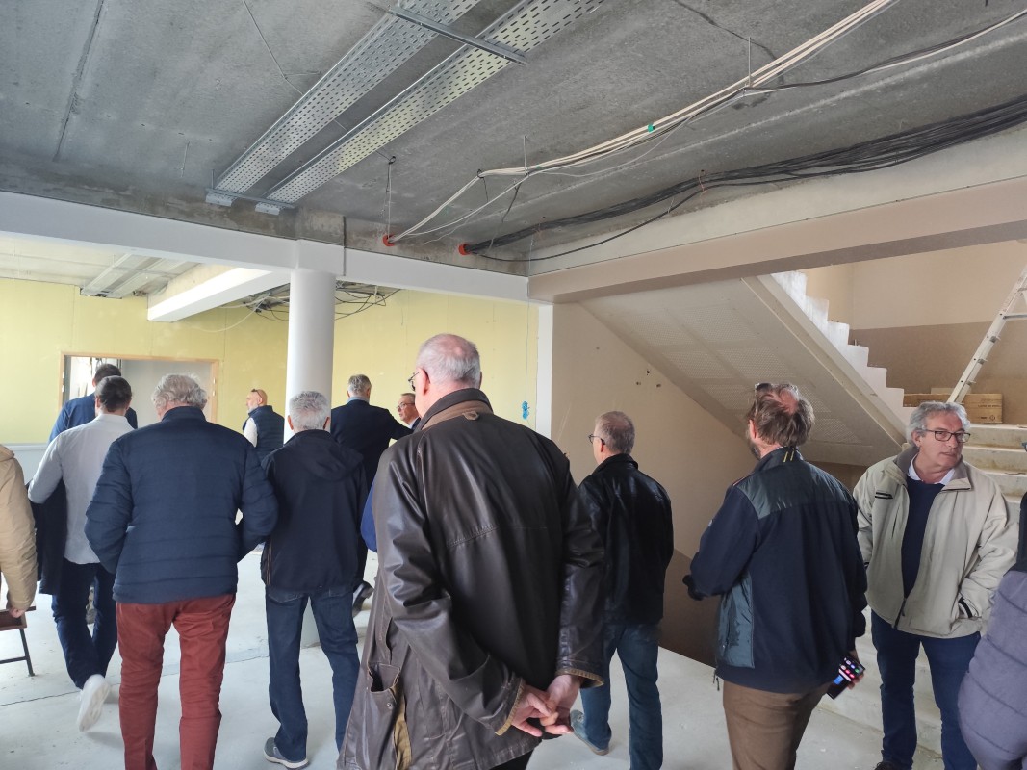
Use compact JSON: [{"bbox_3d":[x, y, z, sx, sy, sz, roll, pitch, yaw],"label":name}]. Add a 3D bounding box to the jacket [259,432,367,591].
[{"bbox_3d":[-0.899,0.555,3.050,0.490,0.700,0.320,2,-1,-14],"label":"jacket"}]

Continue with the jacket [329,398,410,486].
[{"bbox_3d":[-1.119,0.483,5.150,0.660,0.780,0.360,2,-1,-10],"label":"jacket"}]

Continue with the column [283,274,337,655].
[{"bbox_3d":[-1.413,0.485,4.667,0.302,2.501,0.302,2,-1,-37],"label":"column"}]

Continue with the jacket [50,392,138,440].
[{"bbox_3d":[-2.983,0.421,4.850,0.580,0.780,0.340,2,-1,-33],"label":"jacket"}]

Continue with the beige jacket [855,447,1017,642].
[{"bbox_3d":[1.755,0.639,2.840,0.390,0.740,0.610,2,-1,-35],"label":"beige jacket"}]

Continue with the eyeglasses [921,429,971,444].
[{"bbox_3d":[1.739,0.206,2.765,0.142,0.043,0.140,4,-1,0],"label":"eyeglasses"}]

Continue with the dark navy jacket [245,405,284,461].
[{"bbox_3d":[-2.365,0.526,6.600,0.320,0.680,0.480,1,-1,24],"label":"dark navy jacket"}]

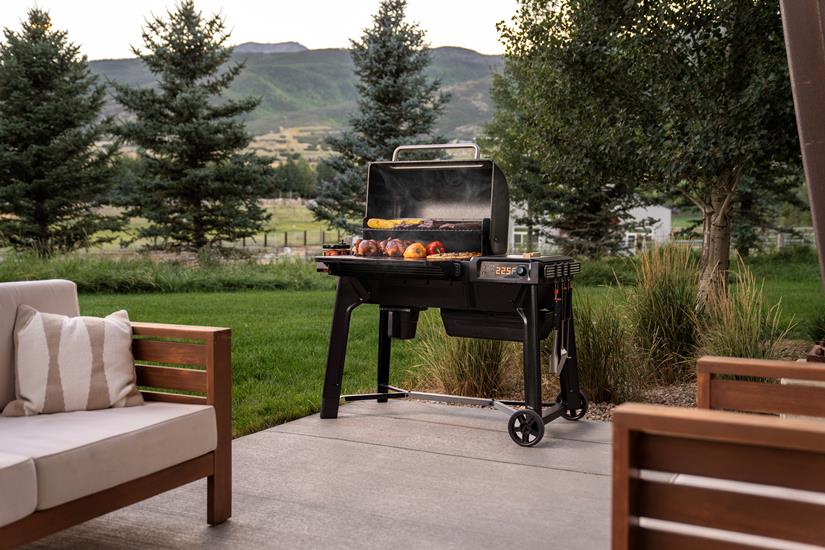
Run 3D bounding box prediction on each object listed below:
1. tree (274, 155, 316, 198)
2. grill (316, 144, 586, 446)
[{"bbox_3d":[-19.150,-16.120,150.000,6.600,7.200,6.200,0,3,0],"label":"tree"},{"bbox_3d":[0.201,0.054,4.908,1.303,1.483,0.768,2,4,29],"label":"grill"}]

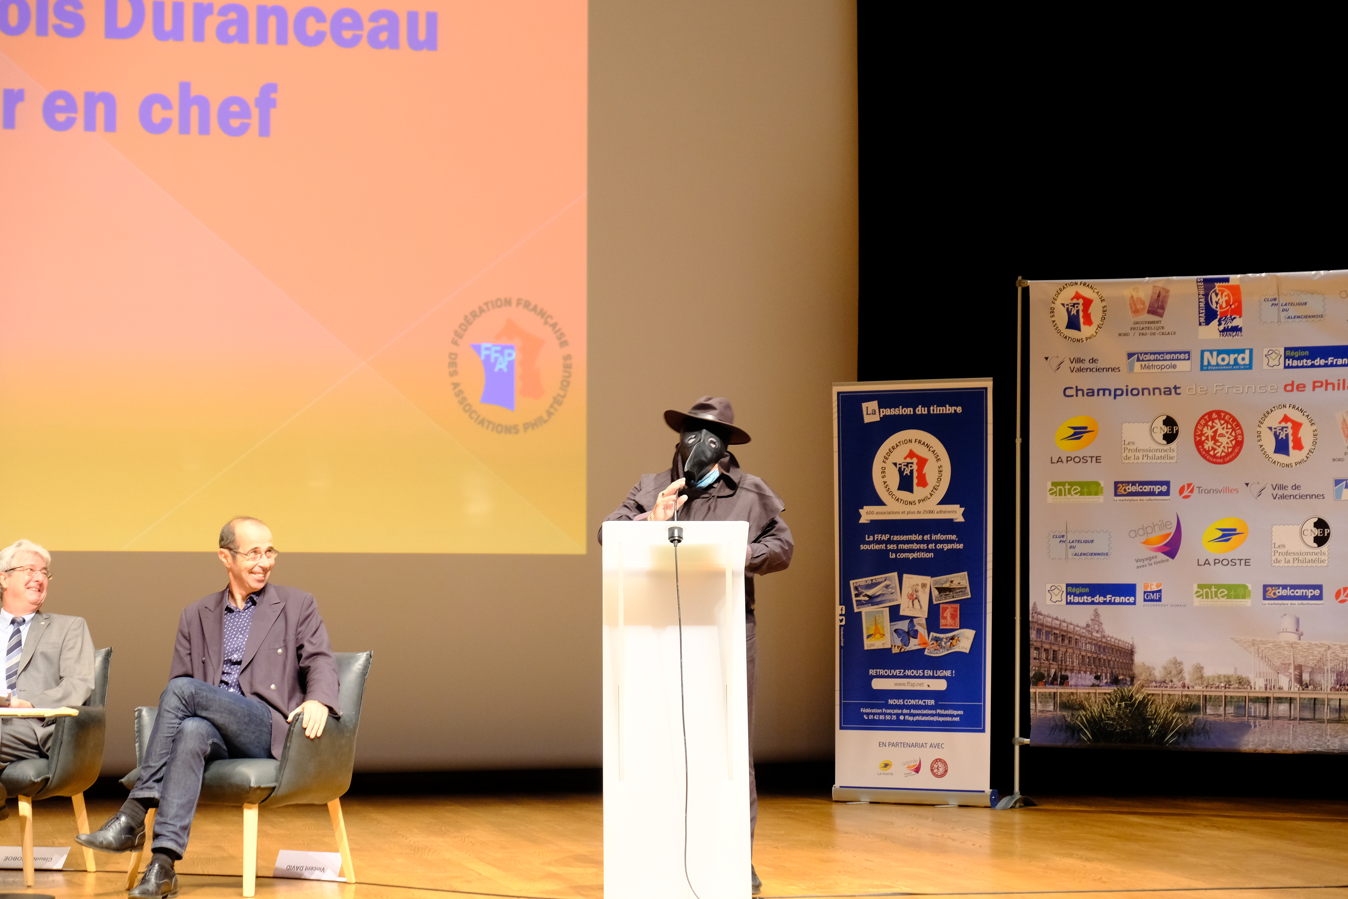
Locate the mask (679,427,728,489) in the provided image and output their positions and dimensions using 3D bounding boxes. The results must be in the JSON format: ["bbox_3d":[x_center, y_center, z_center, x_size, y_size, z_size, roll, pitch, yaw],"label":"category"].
[{"bbox_3d":[0.098,0.027,10.480,0.165,0.200,0.200,12,-4,14],"label":"mask"}]

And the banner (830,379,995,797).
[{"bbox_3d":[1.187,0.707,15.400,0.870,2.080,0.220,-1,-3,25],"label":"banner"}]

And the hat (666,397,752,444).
[{"bbox_3d":[0.127,-0.120,10.580,0.310,0.125,0.340,16,-8,11],"label":"hat"}]

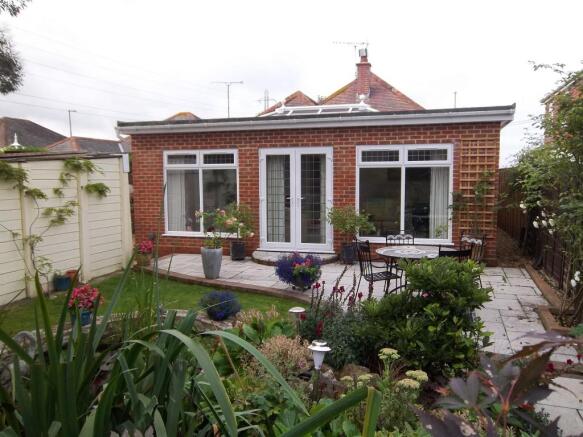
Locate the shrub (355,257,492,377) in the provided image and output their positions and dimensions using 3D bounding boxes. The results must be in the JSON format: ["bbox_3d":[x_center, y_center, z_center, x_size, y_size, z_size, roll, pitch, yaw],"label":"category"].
[{"bbox_3d":[1.026,0.728,3.720,1.040,0.860,0.900,0,4,0],"label":"shrub"}]

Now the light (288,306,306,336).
[{"bbox_3d":[0.052,0.954,4.050,0.145,0.350,0.145,0,4,0],"label":"light"}]

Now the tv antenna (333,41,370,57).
[{"bbox_3d":[2.040,-5.860,16.300,1.220,0.500,0.400,0,4,-3],"label":"tv antenna"}]

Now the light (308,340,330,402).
[{"bbox_3d":[0.184,1.009,3.100,0.145,0.420,0.145,-1,5,0],"label":"light"}]

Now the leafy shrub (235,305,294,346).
[{"bbox_3d":[-0.263,1.054,4.600,0.580,0.420,0.520,-1,5,0],"label":"leafy shrub"}]

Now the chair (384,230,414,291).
[{"bbox_3d":[1.349,0.589,5.680,0.420,0.880,0.500,0,4,3],"label":"chair"}]

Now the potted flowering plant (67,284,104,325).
[{"bbox_3d":[-2.499,1.043,5.720,0.400,0.500,0.390,-3,6,-24],"label":"potted flowering plant"}]

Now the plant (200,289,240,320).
[{"bbox_3d":[-0.798,0.944,5.300,0.450,0.340,0.440,0,4,0],"label":"plant"}]

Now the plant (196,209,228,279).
[{"bbox_3d":[-1.297,0.415,7.740,0.530,1.130,0.500,-1,5,-10],"label":"plant"}]

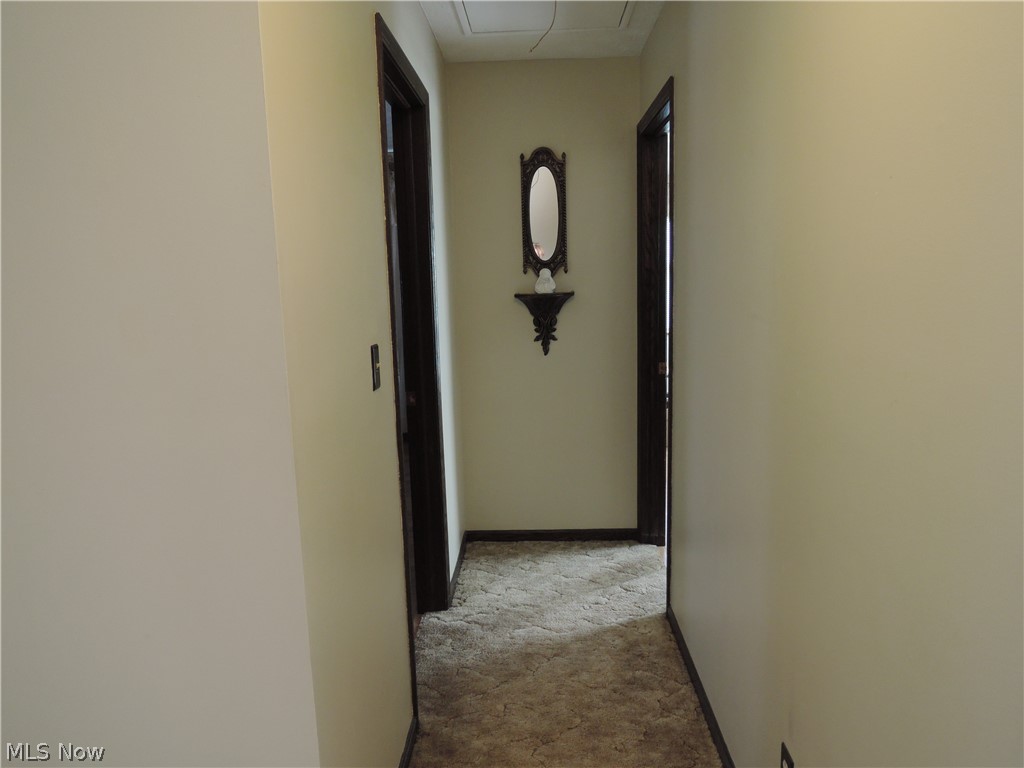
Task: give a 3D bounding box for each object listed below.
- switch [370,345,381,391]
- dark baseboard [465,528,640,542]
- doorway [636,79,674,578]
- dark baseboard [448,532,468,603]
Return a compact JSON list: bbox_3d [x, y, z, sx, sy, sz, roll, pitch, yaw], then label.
[{"bbox_3d":[-0.347,-0.043,1.829,0.008,0.115,0.076,-1,9,2],"label":"switch"},{"bbox_3d":[0.207,0.808,3.789,0.924,0.072,0.017,-1,9,2],"label":"dark baseboard"},{"bbox_3d":[0.683,-0.146,3.198,0.115,2.110,0.860,-1,9,2],"label":"doorway"},{"bbox_3d":[-0.259,0.871,3.452,0.016,0.075,0.735,-1,9,2],"label":"dark baseboard"}]

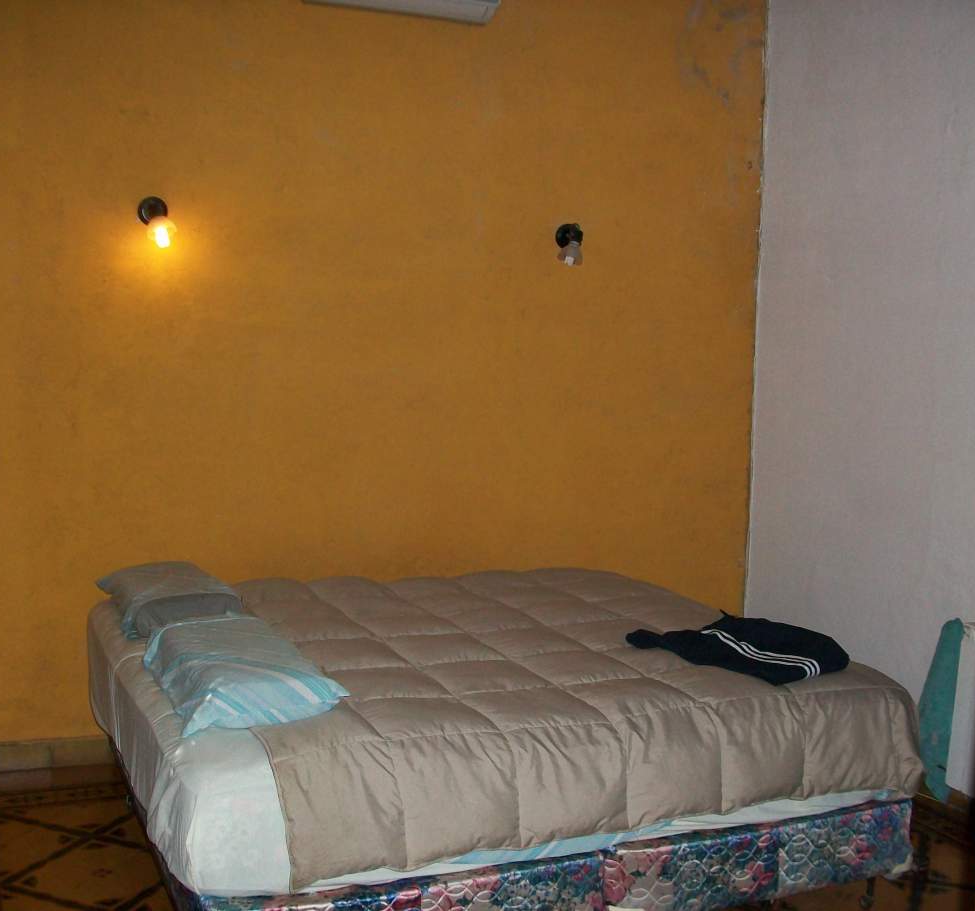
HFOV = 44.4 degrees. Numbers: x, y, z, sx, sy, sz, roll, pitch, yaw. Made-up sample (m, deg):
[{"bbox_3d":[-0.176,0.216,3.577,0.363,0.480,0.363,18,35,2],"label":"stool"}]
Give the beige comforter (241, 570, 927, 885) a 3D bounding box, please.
[{"bbox_3d":[0.057,0.677,3.622,1.775,0.367,1.622,0,5,-22],"label":"beige comforter"}]

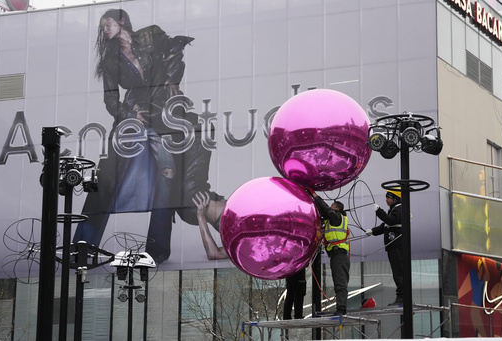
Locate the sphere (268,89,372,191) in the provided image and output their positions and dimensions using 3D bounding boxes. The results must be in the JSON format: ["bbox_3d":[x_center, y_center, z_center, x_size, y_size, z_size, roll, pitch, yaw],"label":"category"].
[{"bbox_3d":[1.026,-0.462,18.450,1.526,1.526,1.526,0,-12,0],"label":"sphere"}]

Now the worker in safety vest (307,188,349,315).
[{"bbox_3d":[1.167,1.205,18.500,0.580,1.909,0.500,-2,-12,12],"label":"worker in safety vest"}]

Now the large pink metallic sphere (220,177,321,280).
[{"bbox_3d":[0.291,0.856,18.250,1.509,1.509,1.509,0,-12,0],"label":"large pink metallic sphere"}]

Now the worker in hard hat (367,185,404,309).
[{"bbox_3d":[1.986,1.117,18.200,0.580,1.753,0.500,4,-13,-17],"label":"worker in hard hat"}]

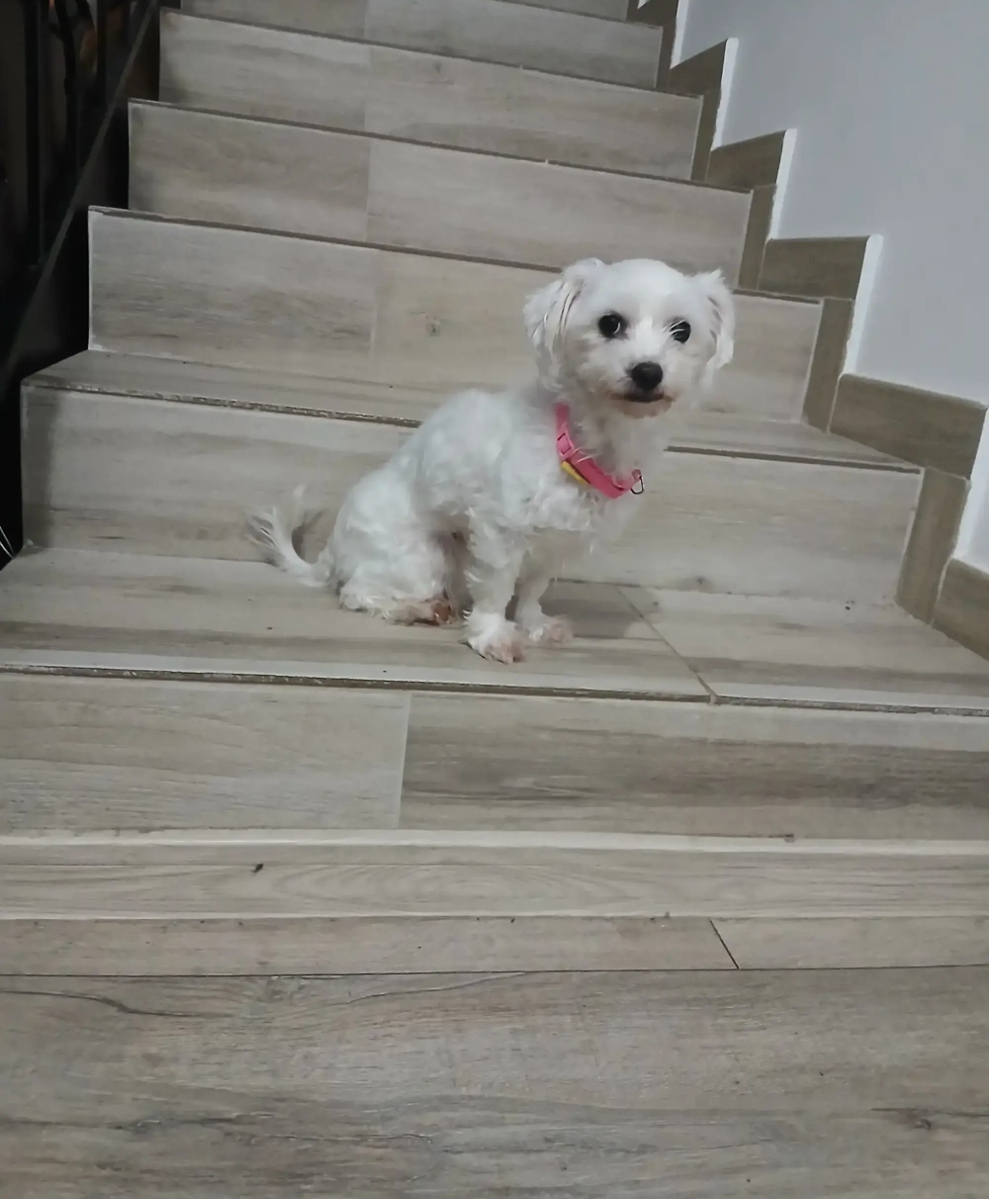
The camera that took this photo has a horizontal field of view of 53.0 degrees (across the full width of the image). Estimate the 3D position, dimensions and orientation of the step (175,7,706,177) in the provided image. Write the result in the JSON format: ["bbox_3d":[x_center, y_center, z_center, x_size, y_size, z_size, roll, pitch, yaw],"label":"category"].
[{"bbox_3d":[-0.114,-0.897,1.838,0.936,0.158,0.272,3,19,-12],"label":"step"}]

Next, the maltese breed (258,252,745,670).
[{"bbox_3d":[-0.023,-0.145,0.886,0.366,0.333,0.181,20,22,32],"label":"maltese breed"}]

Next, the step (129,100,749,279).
[{"bbox_3d":[-0.080,-0.647,1.613,0.936,0.158,0.272,3,19,-12],"label":"step"}]

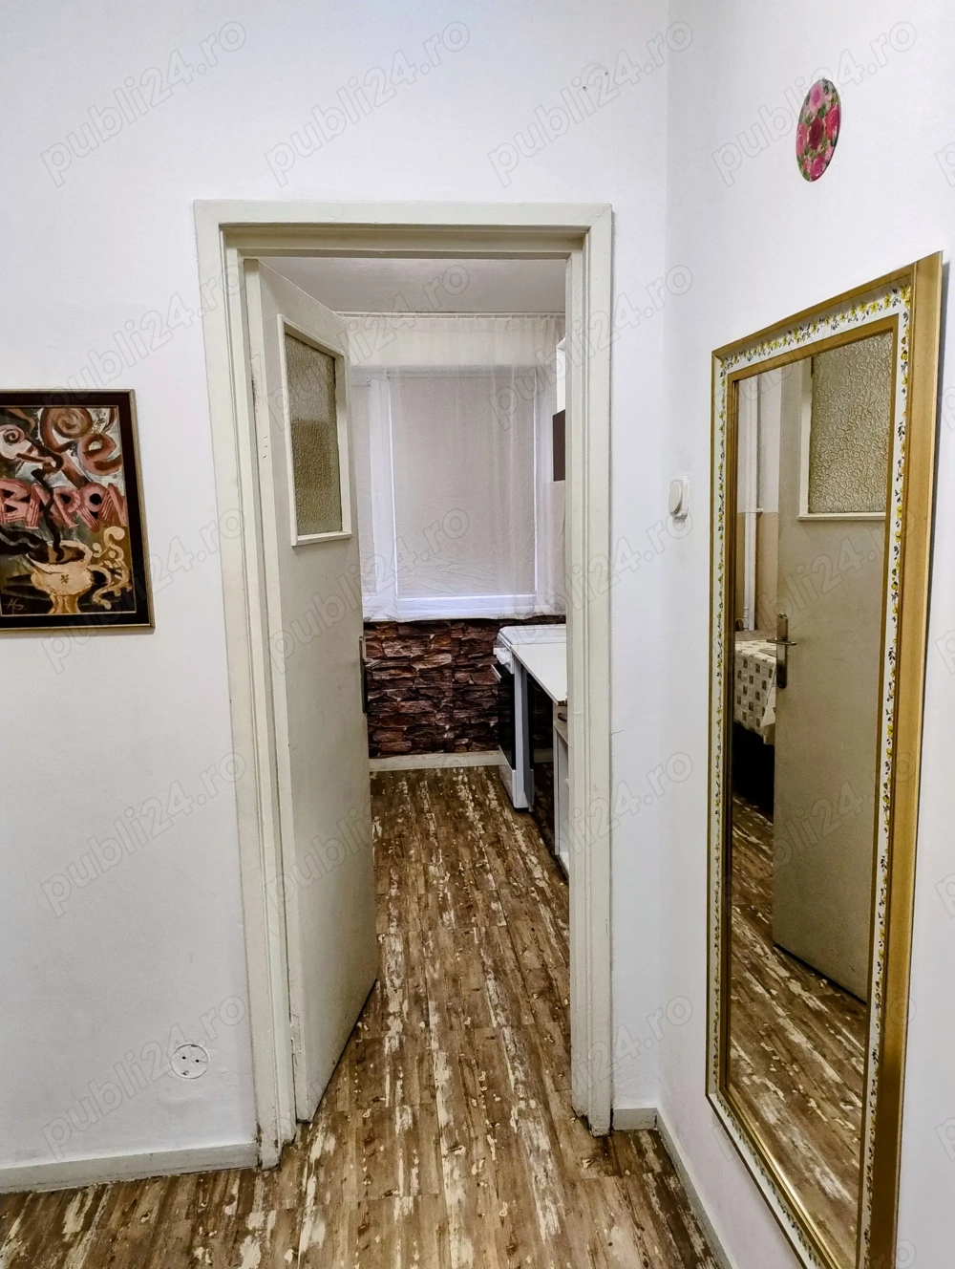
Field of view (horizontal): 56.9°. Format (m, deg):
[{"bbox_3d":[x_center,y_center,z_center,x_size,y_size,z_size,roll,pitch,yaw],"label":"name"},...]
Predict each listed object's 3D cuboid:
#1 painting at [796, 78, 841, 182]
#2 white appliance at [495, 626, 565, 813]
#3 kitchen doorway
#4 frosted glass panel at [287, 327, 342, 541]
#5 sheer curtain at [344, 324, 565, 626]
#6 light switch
[{"bbox_3d":[0.453,-0.678,1.184,0.012,0.126,0.126,-2,9,-6],"label":"painting"},{"bbox_3d":[0.406,0.406,4.582,0.590,0.840,0.530,-2,9,-6],"label":"white appliance"},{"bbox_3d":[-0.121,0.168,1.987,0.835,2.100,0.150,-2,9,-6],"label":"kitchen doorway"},{"bbox_3d":[-0.423,-0.505,2.284,0.015,0.476,0.456,0,9,8],"label":"frosted glass panel"},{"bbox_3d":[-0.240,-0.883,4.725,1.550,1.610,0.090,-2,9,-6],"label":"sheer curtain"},{"bbox_3d":[0.404,-0.277,1.778,0.020,0.082,0.080,-2,9,-6],"label":"light switch"}]

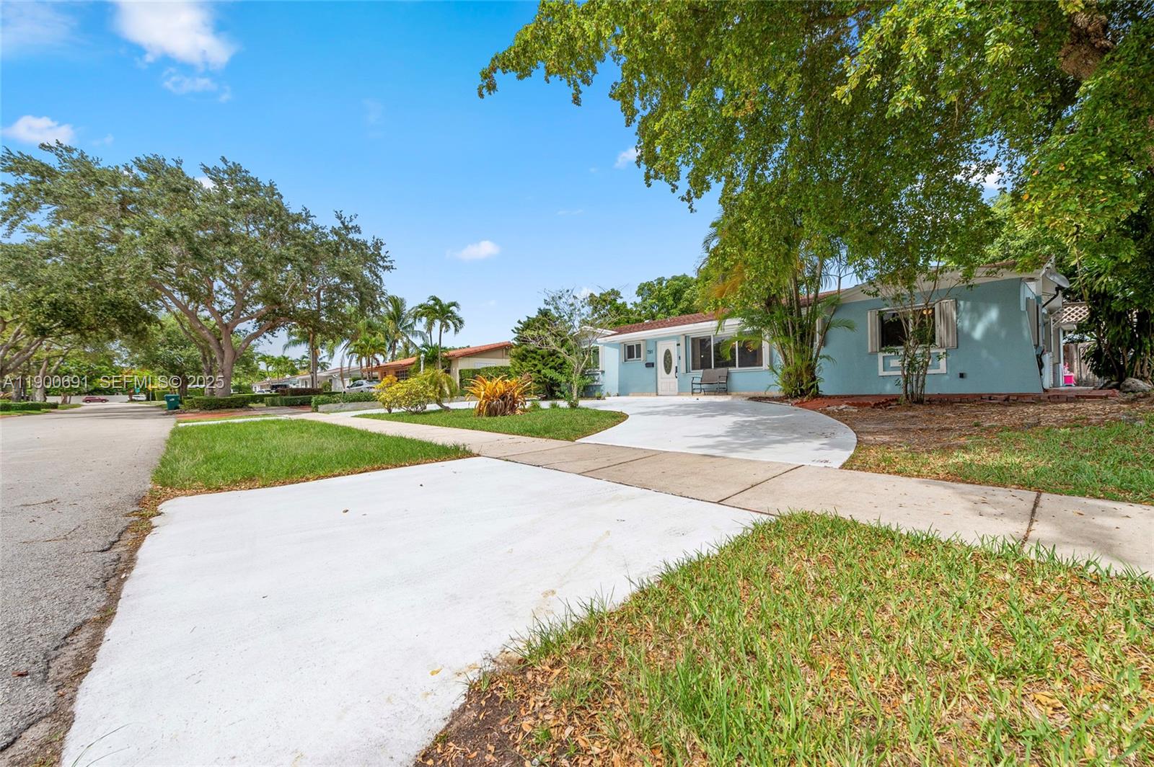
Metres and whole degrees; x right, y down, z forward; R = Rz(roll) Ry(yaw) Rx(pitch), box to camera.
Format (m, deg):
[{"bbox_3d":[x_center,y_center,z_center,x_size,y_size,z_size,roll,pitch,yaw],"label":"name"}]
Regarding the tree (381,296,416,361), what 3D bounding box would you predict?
[{"bbox_3d":[-16.118,-3.286,41.000,4.200,9.580,4.200,0,-1,-21],"label":"tree"}]

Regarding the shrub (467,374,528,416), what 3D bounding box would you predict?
[{"bbox_3d":[-2.092,0.322,12.100,1.650,1.100,1.450,-1,-1,-10],"label":"shrub"}]

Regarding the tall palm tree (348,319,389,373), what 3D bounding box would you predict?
[{"bbox_3d":[-15.362,-1.758,33.000,3.100,6.040,3.000,0,-1,-25],"label":"tall palm tree"}]

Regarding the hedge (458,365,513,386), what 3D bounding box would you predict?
[{"bbox_3d":[-4.966,-0.088,24.441,3.800,1.650,1.000,0,-1,-41],"label":"hedge"}]

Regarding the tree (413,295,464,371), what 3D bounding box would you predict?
[{"bbox_3d":[-7.655,-1.907,24.800,2.800,5.960,2.700,0,-1,-17],"label":"tree"}]

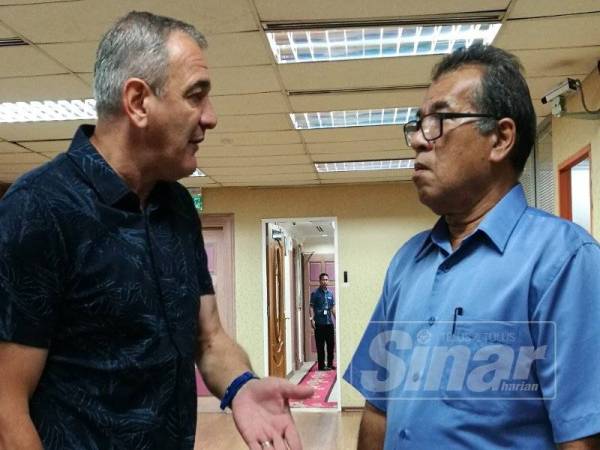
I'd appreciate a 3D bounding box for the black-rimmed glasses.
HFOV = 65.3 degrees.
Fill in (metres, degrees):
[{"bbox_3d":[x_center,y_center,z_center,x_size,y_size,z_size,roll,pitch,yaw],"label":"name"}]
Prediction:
[{"bbox_3d":[0.270,-0.158,0.782,0.142,0.045,0.142,-3,7,-10],"label":"black-rimmed glasses"}]

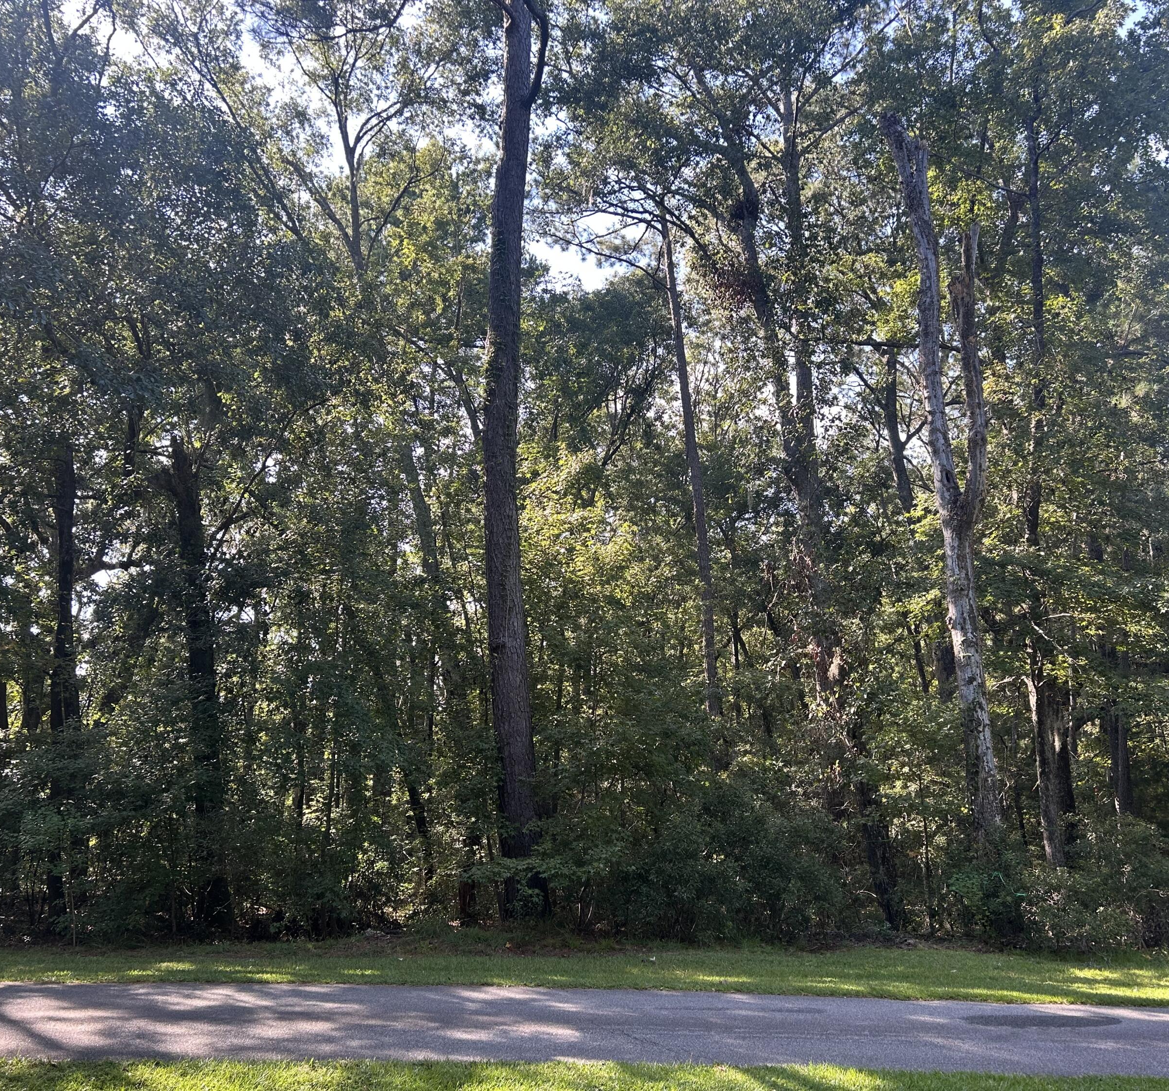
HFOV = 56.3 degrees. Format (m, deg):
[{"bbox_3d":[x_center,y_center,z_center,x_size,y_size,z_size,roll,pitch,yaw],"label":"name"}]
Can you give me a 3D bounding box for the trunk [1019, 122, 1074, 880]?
[{"bbox_3d":[8.551,-1.653,20.343,0.677,14.998,0.609,-2,-14,23],"label":"trunk"}]

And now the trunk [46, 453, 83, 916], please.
[{"bbox_3d":[-8.120,1.950,17.045,0.390,7.540,0.351,0,-14,-25],"label":"trunk"}]

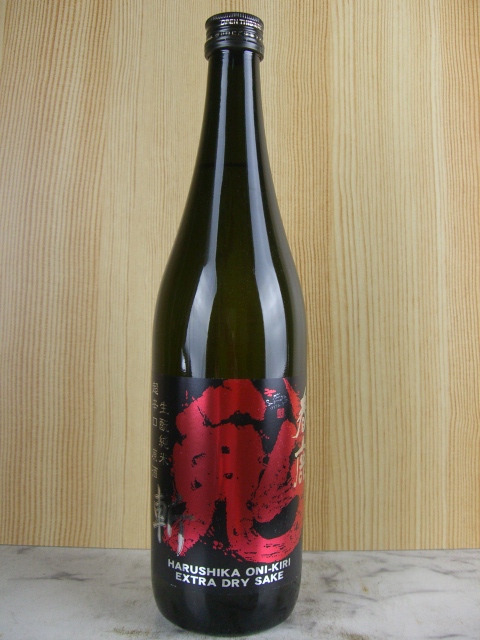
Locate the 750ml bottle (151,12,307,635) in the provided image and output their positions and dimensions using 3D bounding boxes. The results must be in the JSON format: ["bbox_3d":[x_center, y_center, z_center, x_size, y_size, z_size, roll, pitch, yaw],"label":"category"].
[{"bbox_3d":[-0.005,-0.001,0.352,0.077,0.294,0.077,1,0,0],"label":"750ml bottle"}]

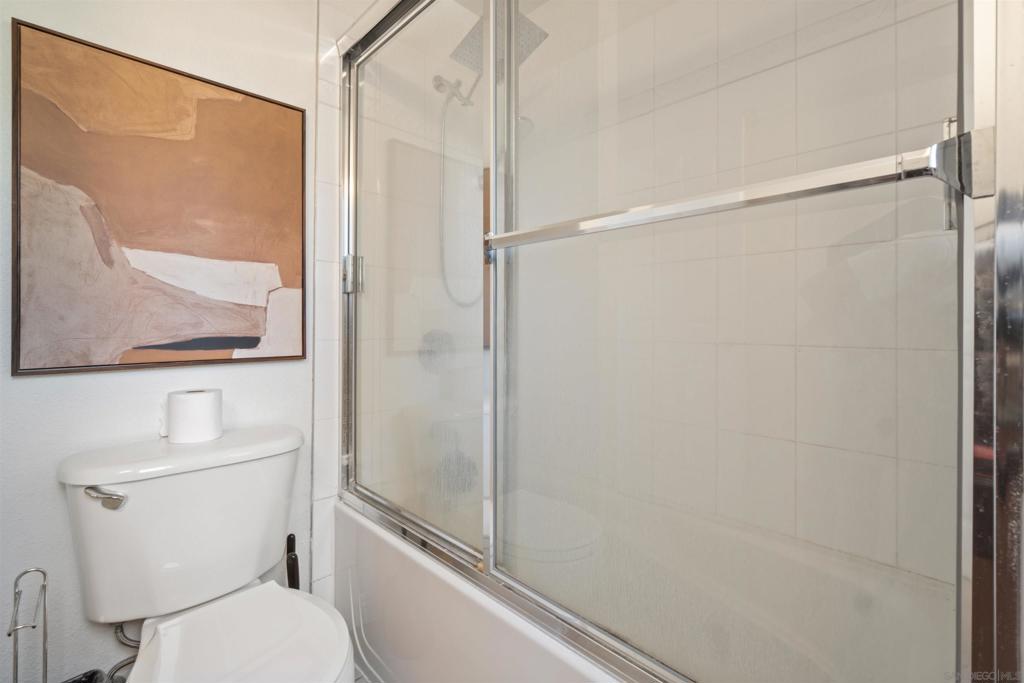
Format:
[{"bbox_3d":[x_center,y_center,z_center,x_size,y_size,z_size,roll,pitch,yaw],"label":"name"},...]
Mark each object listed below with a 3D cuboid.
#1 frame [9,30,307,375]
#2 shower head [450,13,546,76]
[{"bbox_3d":[-0.865,-0.312,1.128,0.598,0.762,0.035,0,0,-43],"label":"frame"},{"bbox_3d":[-0.044,-1.019,1.462,0.250,0.035,0.250,-3,-15,-46],"label":"shower head"}]

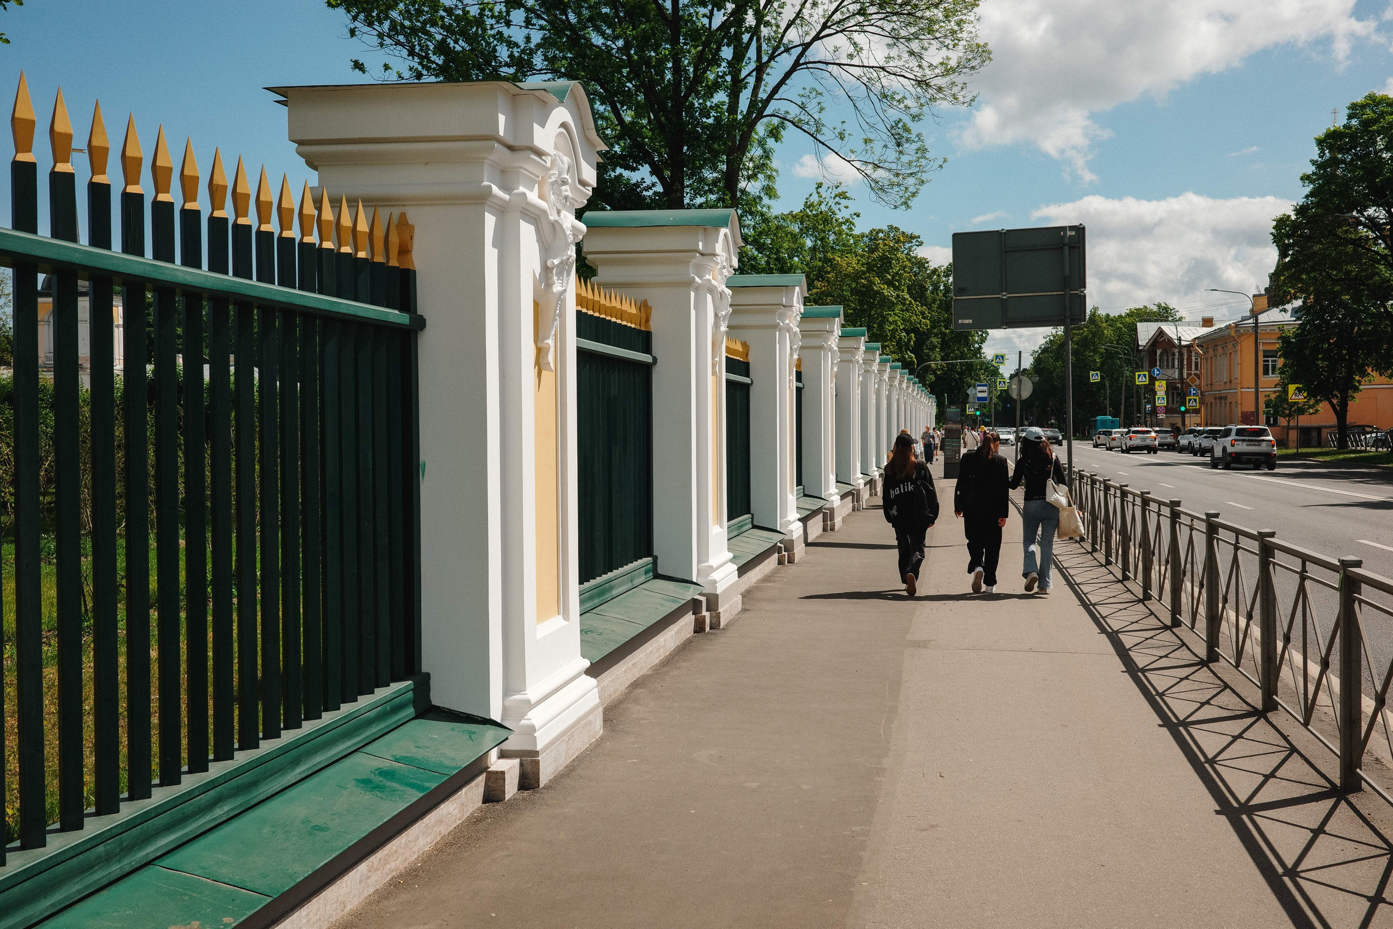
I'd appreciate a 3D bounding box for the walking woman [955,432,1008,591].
[{"bbox_3d":[2.938,0.490,15.950,0.555,1.687,0.500,0,1,10],"label":"walking woman"}]

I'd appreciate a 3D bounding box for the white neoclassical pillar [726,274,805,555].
[{"bbox_3d":[0.714,-0.605,19.245,1.340,3.525,1.800,0,1,9],"label":"white neoclassical pillar"}]

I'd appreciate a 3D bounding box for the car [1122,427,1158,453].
[{"bbox_3d":[28.697,-1.534,100.193,1.840,1.670,4.450,0,1,10],"label":"car"}]

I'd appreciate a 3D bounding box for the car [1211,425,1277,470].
[{"bbox_3d":[22.661,-0.699,64.306,1.920,1.780,4.680,0,1,10],"label":"car"}]

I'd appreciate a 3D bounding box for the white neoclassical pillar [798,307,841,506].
[{"bbox_3d":[1.731,-0.791,25.206,1.340,3.597,1.800,0,1,9],"label":"white neoclassical pillar"}]

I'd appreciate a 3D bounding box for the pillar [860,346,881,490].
[{"bbox_3d":[3.722,-1.092,36.884,1.340,3.620,1.800,0,1,9],"label":"pillar"}]

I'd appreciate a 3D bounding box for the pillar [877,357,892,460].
[{"bbox_3d":[4.713,-1.226,42.698,1.340,3.600,1.800,0,1,9],"label":"pillar"}]

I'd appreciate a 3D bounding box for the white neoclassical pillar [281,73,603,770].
[{"bbox_3d":[-1.200,-0.225,8.013,1.340,3.440,1.800,0,1,9],"label":"white neoclassical pillar"}]

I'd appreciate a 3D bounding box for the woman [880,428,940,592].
[{"bbox_3d":[2.194,0.513,15.800,0.582,1.660,0.500,0,1,10],"label":"woman"}]

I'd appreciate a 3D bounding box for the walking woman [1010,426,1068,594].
[{"bbox_3d":[3.527,0.471,15.950,0.566,1.726,0.500,0,1,10],"label":"walking woman"}]

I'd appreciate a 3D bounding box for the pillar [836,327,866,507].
[{"bbox_3d":[2.747,-0.950,31.168,1.340,3.622,1.800,0,1,9],"label":"pillar"}]

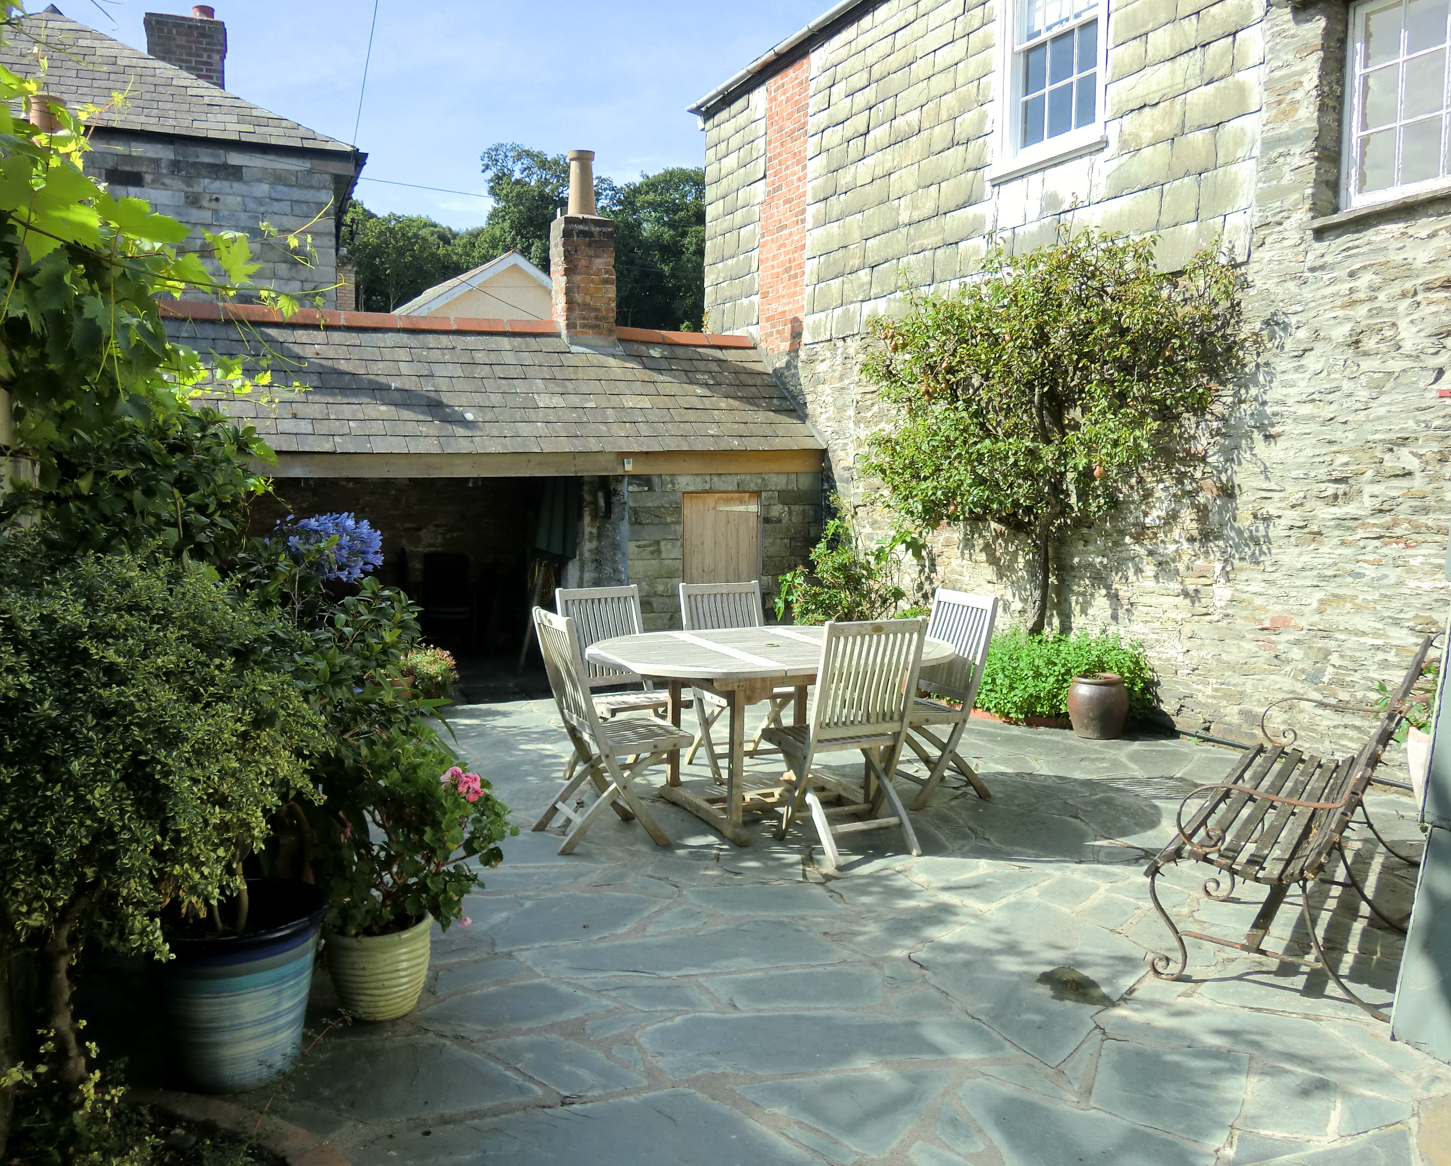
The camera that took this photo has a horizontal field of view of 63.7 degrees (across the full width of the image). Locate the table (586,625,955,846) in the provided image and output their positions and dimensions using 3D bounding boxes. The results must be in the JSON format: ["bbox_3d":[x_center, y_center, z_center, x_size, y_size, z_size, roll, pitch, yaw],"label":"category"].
[{"bbox_3d":[0.217,0.642,5.239,1.668,0.735,1.101,-2,6,-25],"label":"table"}]

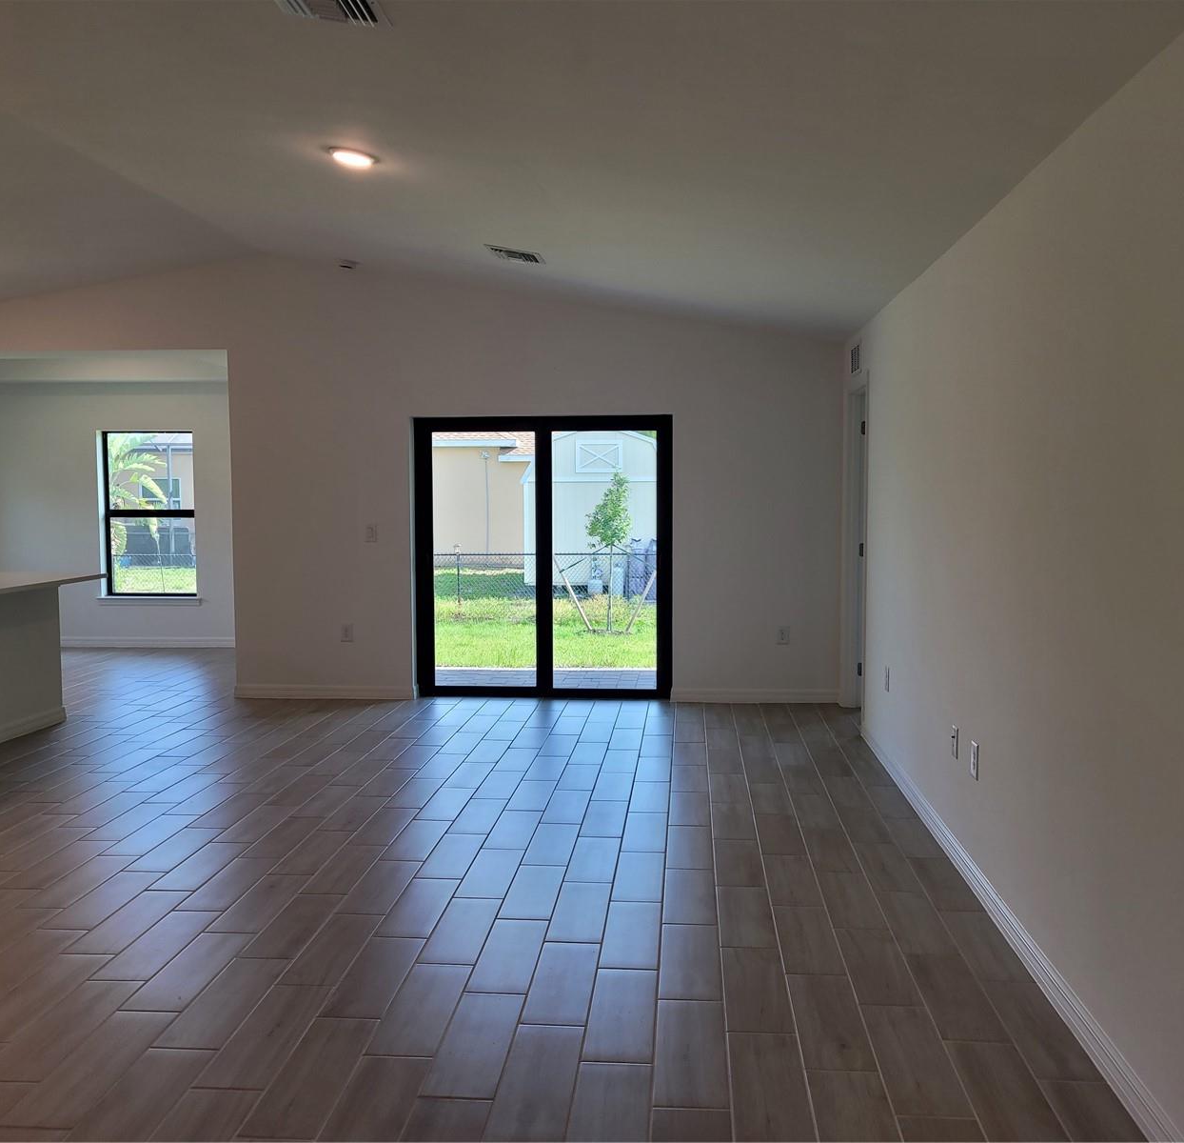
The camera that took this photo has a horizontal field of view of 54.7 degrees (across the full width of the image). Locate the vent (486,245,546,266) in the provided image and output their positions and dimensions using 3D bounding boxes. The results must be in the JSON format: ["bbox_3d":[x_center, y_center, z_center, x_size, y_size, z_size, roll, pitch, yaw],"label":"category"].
[{"bbox_3d":[-0.440,-1.817,6.583,0.300,0.025,0.320,10,5,4],"label":"vent"}]

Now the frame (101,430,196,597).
[{"bbox_3d":[-4.293,-0.566,11.204,0.950,1.610,0.080,0,4,5],"label":"frame"}]

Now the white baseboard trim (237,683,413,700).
[{"bbox_3d":[-1.953,0.880,8.381,1.345,0.108,0.016,0,4,5],"label":"white baseboard trim"}]

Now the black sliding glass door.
[{"bbox_3d":[-0.347,-0.092,8.330,1.860,2.035,0.110,0,4,5],"label":"black sliding glass door"}]

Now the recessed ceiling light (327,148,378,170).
[{"bbox_3d":[-1.012,-1.753,4.841,0.190,0.030,0.190,10,5,4],"label":"recessed ceiling light"}]

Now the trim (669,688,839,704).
[{"bbox_3d":[1.157,0.883,8.115,1.190,0.108,0.016,0,4,5],"label":"trim"}]

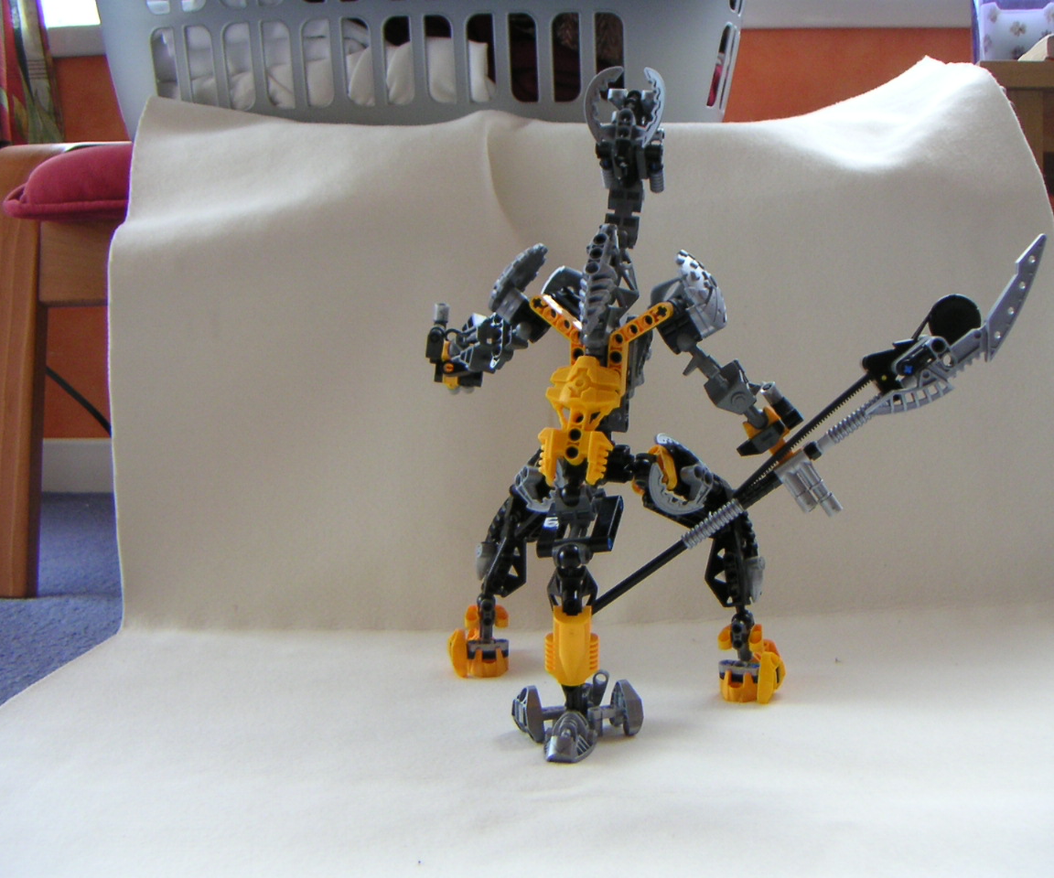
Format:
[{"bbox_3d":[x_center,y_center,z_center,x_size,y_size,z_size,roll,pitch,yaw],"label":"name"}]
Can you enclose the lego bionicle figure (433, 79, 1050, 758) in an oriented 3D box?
[{"bbox_3d":[0.077,-0.021,0.558,0.285,0.300,0.178,0,0,18],"label":"lego bionicle figure"}]

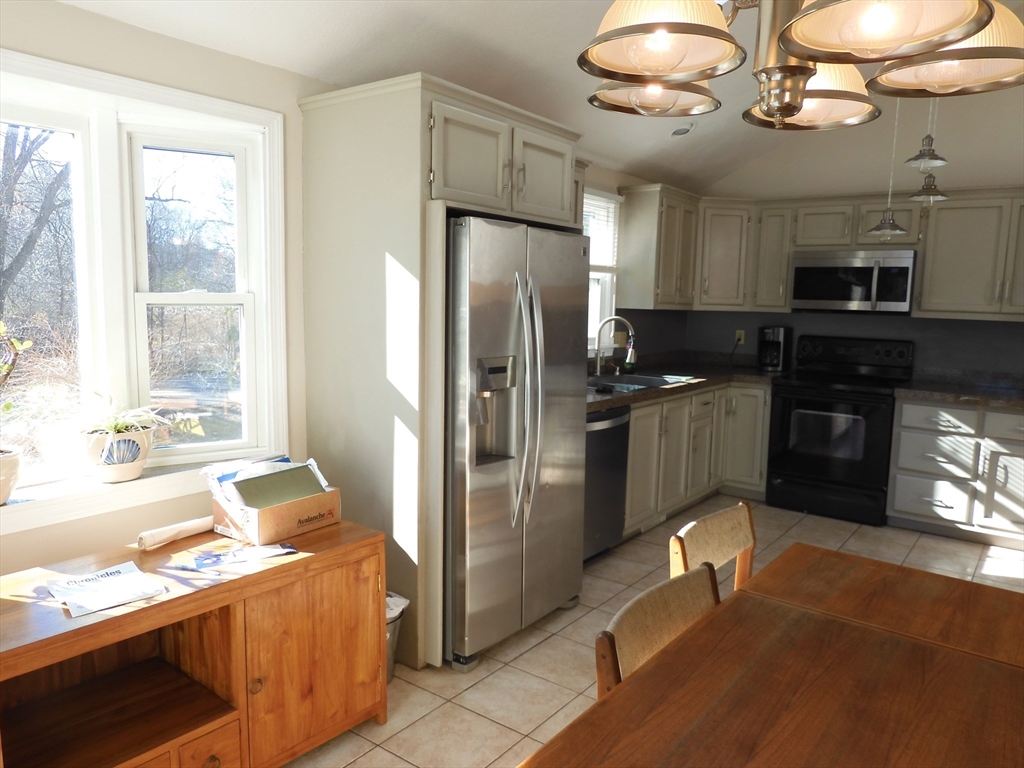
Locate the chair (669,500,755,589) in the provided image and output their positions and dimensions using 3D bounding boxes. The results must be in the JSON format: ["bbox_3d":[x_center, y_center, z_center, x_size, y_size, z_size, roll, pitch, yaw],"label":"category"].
[{"bbox_3d":[0.736,0.788,1.920,0.510,0.790,0.490,6,8,37],"label":"chair"}]

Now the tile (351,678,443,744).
[{"bbox_3d":[-0.460,1.143,2.520,0.336,0.010,0.336,6,8,37],"label":"tile"}]

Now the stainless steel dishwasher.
[{"bbox_3d":[0.246,0.549,4.038,0.634,0.870,0.609,6,8,37],"label":"stainless steel dishwasher"}]

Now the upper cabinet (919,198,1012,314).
[{"bbox_3d":[3.011,-0.826,4.704,0.465,0.740,0.324,6,8,37],"label":"upper cabinet"}]

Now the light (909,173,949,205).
[{"bbox_3d":[2.278,-1.062,3.890,0.224,0.176,0.224,6,8,37],"label":"light"}]

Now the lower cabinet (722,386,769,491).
[{"bbox_3d":[1.909,0.382,5.472,0.336,0.785,0.606,6,8,37],"label":"lower cabinet"}]

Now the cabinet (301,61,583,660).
[{"bbox_3d":[-0.283,-0.063,3.274,0.712,2.232,1.081,6,8,37],"label":"cabinet"}]

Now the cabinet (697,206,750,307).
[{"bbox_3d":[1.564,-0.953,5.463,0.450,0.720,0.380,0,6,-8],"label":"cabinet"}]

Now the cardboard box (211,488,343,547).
[{"bbox_3d":[-0.787,0.425,2.403,0.235,0.118,0.313,5,7,34],"label":"cardboard box"}]

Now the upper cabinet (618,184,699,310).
[{"bbox_3d":[1.045,-0.944,5.088,0.345,0.825,0.665,6,8,37],"label":"upper cabinet"}]

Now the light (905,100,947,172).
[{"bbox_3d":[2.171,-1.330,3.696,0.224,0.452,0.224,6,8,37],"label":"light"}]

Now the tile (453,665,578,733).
[{"bbox_3d":[0.017,1.145,2.584,0.341,0.010,0.336,6,8,37],"label":"tile"}]

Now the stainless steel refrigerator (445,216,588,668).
[{"bbox_3d":[-0.228,0.193,3.195,0.864,1.741,0.825,6,8,37],"label":"stainless steel refrigerator"}]

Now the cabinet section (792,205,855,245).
[{"bbox_3d":[2.298,-1.129,5.130,0.382,0.285,0.320,6,8,37],"label":"cabinet section"}]

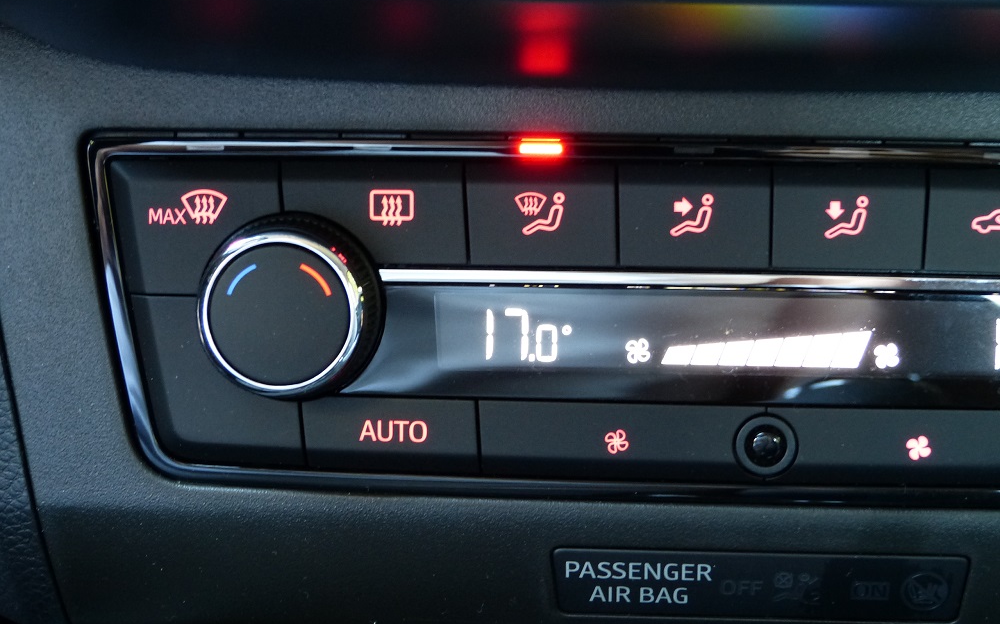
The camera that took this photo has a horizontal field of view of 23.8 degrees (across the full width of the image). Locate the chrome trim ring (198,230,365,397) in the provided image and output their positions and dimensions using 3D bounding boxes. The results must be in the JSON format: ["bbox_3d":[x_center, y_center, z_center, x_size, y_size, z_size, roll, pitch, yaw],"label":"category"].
[{"bbox_3d":[-0.035,0.000,0.382,0.027,0.027,0.004,1,6,3],"label":"chrome trim ring"}]

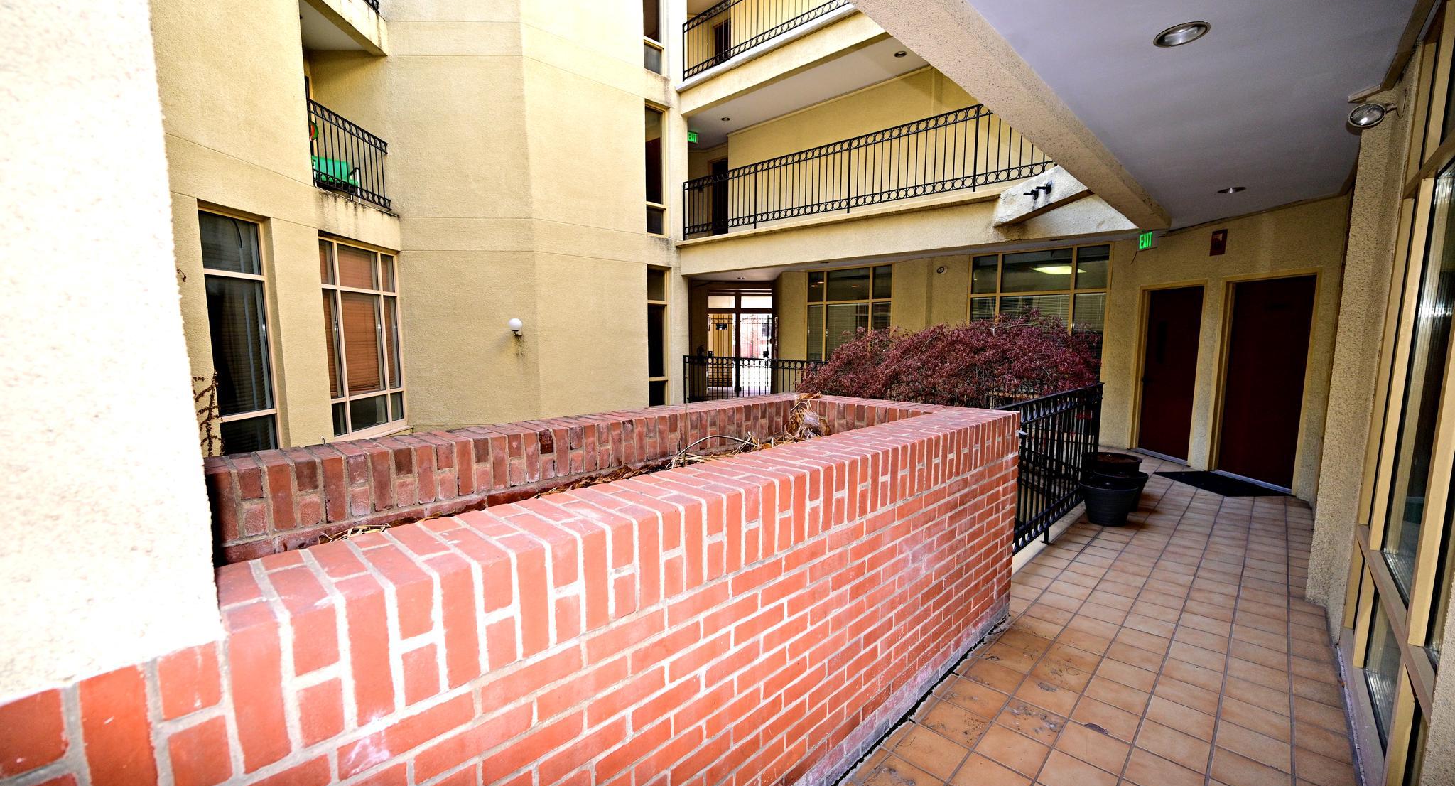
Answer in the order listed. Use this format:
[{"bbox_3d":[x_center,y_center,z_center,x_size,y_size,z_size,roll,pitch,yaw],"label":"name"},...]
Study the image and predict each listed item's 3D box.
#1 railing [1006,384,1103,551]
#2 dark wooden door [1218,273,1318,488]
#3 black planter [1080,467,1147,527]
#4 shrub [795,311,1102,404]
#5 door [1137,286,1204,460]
[{"bbox_3d":[2.332,0.553,4.059,0.060,1.080,2.700,6,9,44],"label":"railing"},{"bbox_3d":[5.474,-0.117,5.715,0.060,2.040,0.910,0,7,-2],"label":"dark wooden door"},{"bbox_3d":[3.117,0.883,4.612,0.400,0.310,0.410,6,9,44],"label":"black planter"},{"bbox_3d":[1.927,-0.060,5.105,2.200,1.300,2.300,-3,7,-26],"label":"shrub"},{"bbox_3d":[5.434,-0.250,6.871,0.060,2.040,0.910,0,7,-2],"label":"door"}]

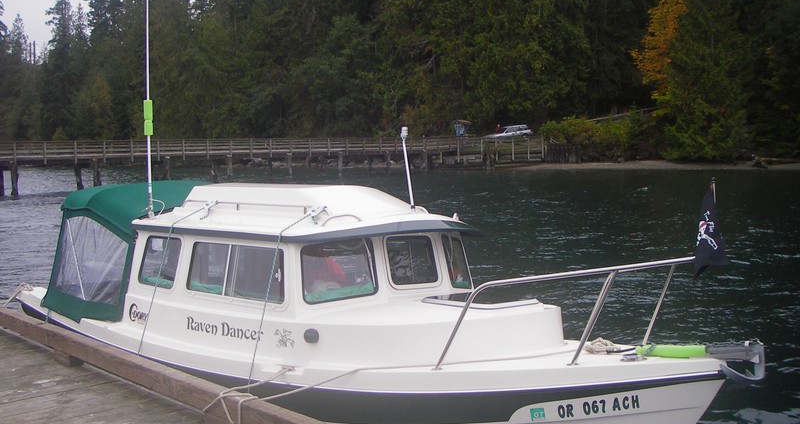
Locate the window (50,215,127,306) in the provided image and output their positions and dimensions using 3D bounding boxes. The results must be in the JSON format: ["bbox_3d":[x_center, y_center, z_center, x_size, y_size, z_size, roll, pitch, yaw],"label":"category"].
[{"bbox_3d":[-2.622,0.389,7.387,0.030,0.699,1.417,14,-6,-43],"label":"window"}]

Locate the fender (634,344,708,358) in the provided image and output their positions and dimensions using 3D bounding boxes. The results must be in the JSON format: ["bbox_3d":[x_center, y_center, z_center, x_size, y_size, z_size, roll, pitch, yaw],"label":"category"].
[{"bbox_3d":[1.358,0.702,4.419,0.068,0.068,0.405,0,-5,-43],"label":"fender"}]

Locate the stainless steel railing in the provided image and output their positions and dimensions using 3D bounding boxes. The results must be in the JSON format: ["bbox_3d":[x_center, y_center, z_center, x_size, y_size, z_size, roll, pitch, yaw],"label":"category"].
[{"bbox_3d":[1.124,0.518,4.673,1.440,0.710,1.320,0,3,-43],"label":"stainless steel railing"}]

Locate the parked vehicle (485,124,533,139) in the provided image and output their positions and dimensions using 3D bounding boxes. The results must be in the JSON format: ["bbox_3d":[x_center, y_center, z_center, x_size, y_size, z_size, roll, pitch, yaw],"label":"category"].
[{"bbox_3d":[10.872,-7.936,88.000,4.750,1.600,1.800,-8,5,-30],"label":"parked vehicle"}]

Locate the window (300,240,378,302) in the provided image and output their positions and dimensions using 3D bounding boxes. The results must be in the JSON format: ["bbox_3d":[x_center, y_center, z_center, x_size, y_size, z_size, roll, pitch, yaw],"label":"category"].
[{"bbox_3d":[-0.383,0.372,5.508,0.495,0.352,0.035,-7,-11,-16],"label":"window"}]

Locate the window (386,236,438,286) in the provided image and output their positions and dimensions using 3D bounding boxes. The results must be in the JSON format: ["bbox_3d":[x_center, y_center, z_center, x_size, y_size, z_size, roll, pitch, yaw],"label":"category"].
[{"bbox_3d":[0.088,0.321,5.796,0.405,0.313,0.035,0,-13,-43],"label":"window"}]

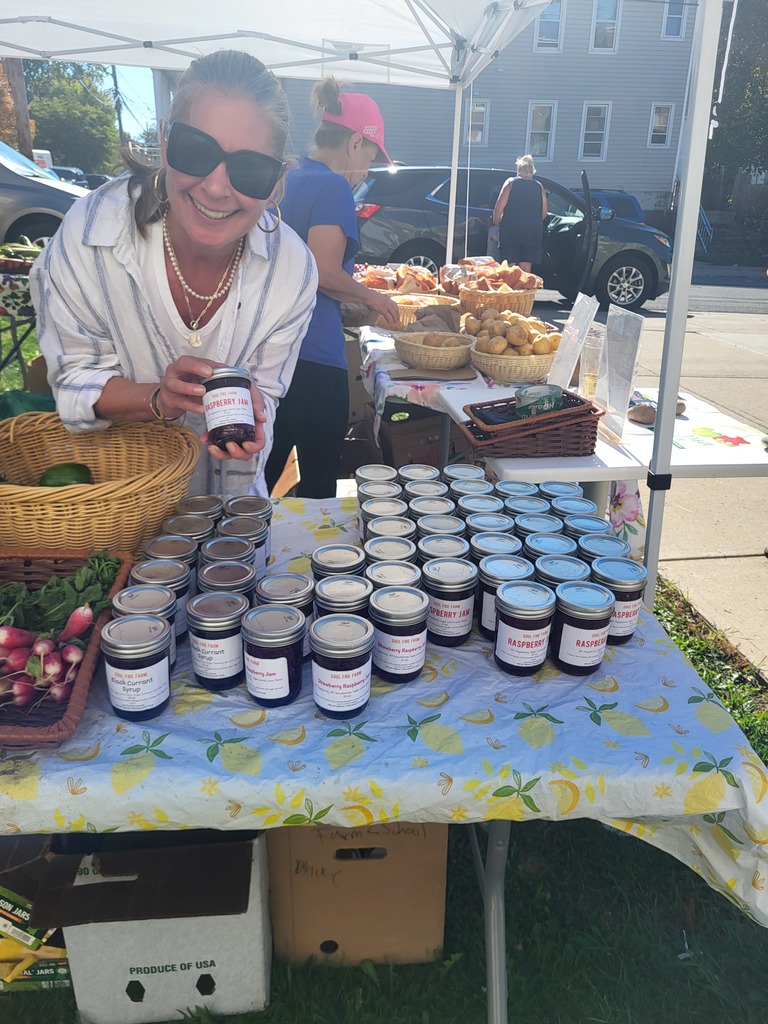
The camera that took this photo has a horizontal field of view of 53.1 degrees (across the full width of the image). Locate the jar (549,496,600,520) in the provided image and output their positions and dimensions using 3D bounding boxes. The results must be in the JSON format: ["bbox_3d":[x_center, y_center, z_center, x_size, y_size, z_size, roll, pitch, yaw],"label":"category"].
[{"bbox_3d":[0.303,0.035,1.244,0.073,0.099,0.073,7,23,14],"label":"jar"}]

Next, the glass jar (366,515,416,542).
[{"bbox_3d":[0.011,0.067,1.147,0.073,0.099,0.073,1,23,-1],"label":"glass jar"}]

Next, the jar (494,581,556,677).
[{"bbox_3d":[0.173,0.147,0.962,0.073,0.099,0.073,2,23,-1],"label":"jar"}]

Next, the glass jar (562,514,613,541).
[{"bbox_3d":[0.304,0.065,1.168,0.071,0.099,0.071,6,24,10],"label":"glass jar"}]

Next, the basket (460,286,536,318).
[{"bbox_3d":[0.512,-0.951,3.528,0.370,0.145,0.350,3,23,4],"label":"basket"}]

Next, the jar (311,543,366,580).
[{"bbox_3d":[-0.061,0.106,1.042,0.071,0.099,0.071,2,23,-1],"label":"jar"}]

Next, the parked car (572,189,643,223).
[{"bbox_3d":[3.018,-5.875,16.191,4.600,1.690,1.850,6,23,10],"label":"parked car"}]

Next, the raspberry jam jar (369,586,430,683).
[{"bbox_3d":[0.018,0.152,0.941,0.071,0.099,0.071,2,23,-1],"label":"raspberry jam jar"}]

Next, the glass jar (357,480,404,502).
[{"bbox_3d":[-0.007,0.007,1.288,0.073,0.098,0.073,2,23,-1],"label":"glass jar"}]

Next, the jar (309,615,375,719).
[{"bbox_3d":[-0.048,0.178,0.881,0.073,0.099,0.073,1,23,-1],"label":"jar"}]

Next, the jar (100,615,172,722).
[{"bbox_3d":[-0.272,0.176,0.861,0.071,0.099,0.071,-3,24,-10],"label":"jar"}]

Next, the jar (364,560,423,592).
[{"bbox_3d":[0.012,0.124,1.009,0.073,0.099,0.073,1,22,0],"label":"jar"}]

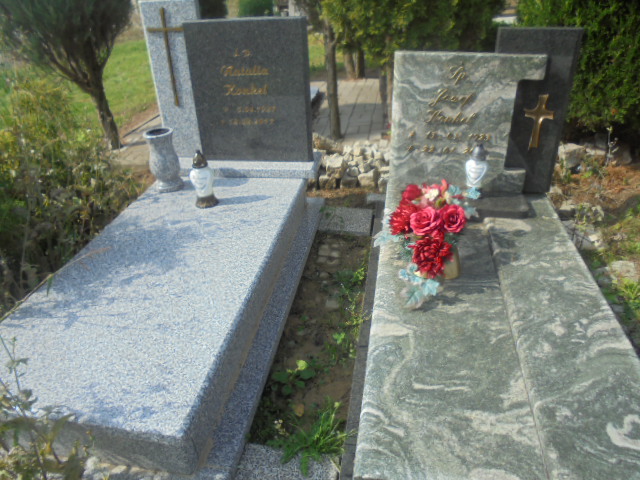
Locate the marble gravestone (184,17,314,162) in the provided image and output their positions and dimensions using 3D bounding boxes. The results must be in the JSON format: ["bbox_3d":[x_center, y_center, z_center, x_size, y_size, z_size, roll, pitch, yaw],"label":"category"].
[{"bbox_3d":[-0.357,-0.783,2.591,0.637,0.732,0.099,3,30,9],"label":"marble gravestone"}]

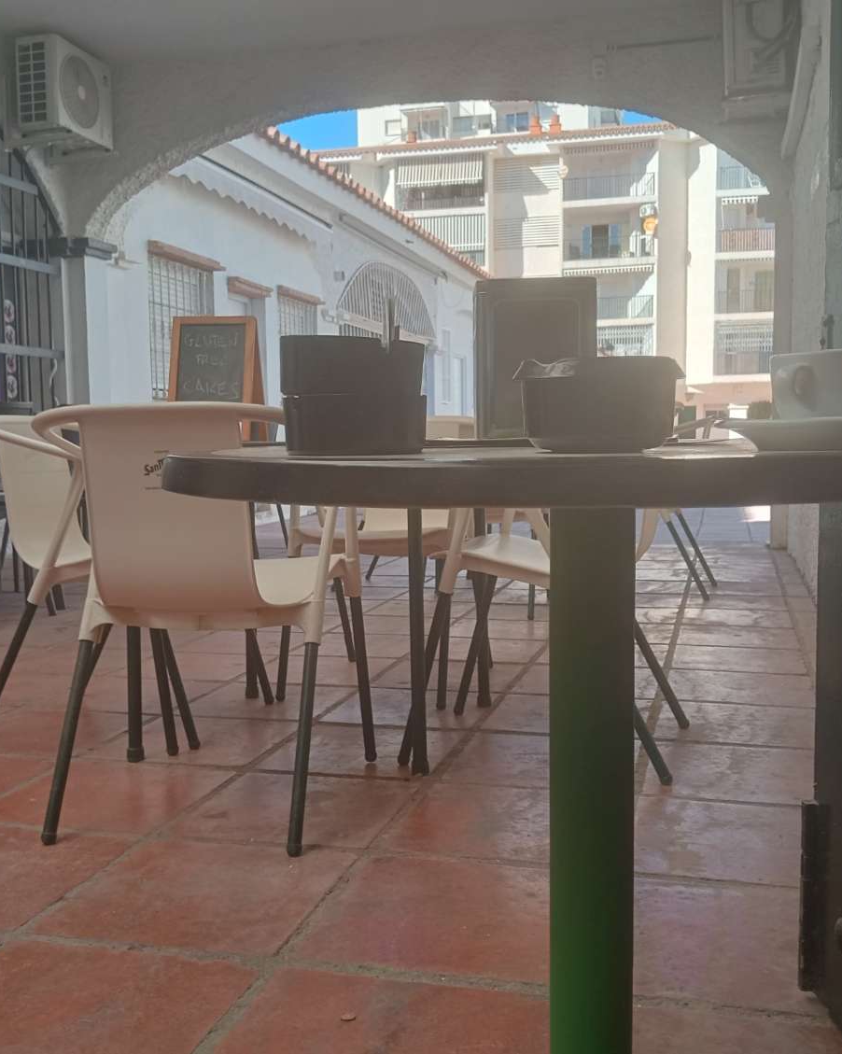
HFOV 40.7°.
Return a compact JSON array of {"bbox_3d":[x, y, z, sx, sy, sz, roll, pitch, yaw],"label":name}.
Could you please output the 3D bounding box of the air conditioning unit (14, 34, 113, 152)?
[{"bbox_3d":[-2.276,-2.765,7.293,0.285,0.550,0.640,0,5,16],"label":"air conditioning unit"}]

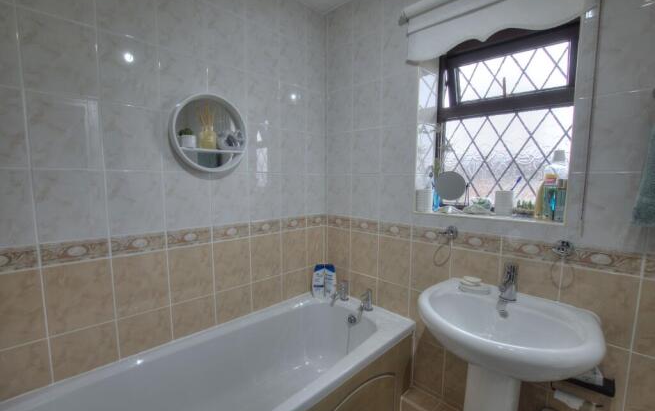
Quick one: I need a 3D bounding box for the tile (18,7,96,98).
[{"bbox_3d":[-0.929,-0.517,0.954,0.200,0.258,0.009,-5,7,-42],"label":"tile"}]

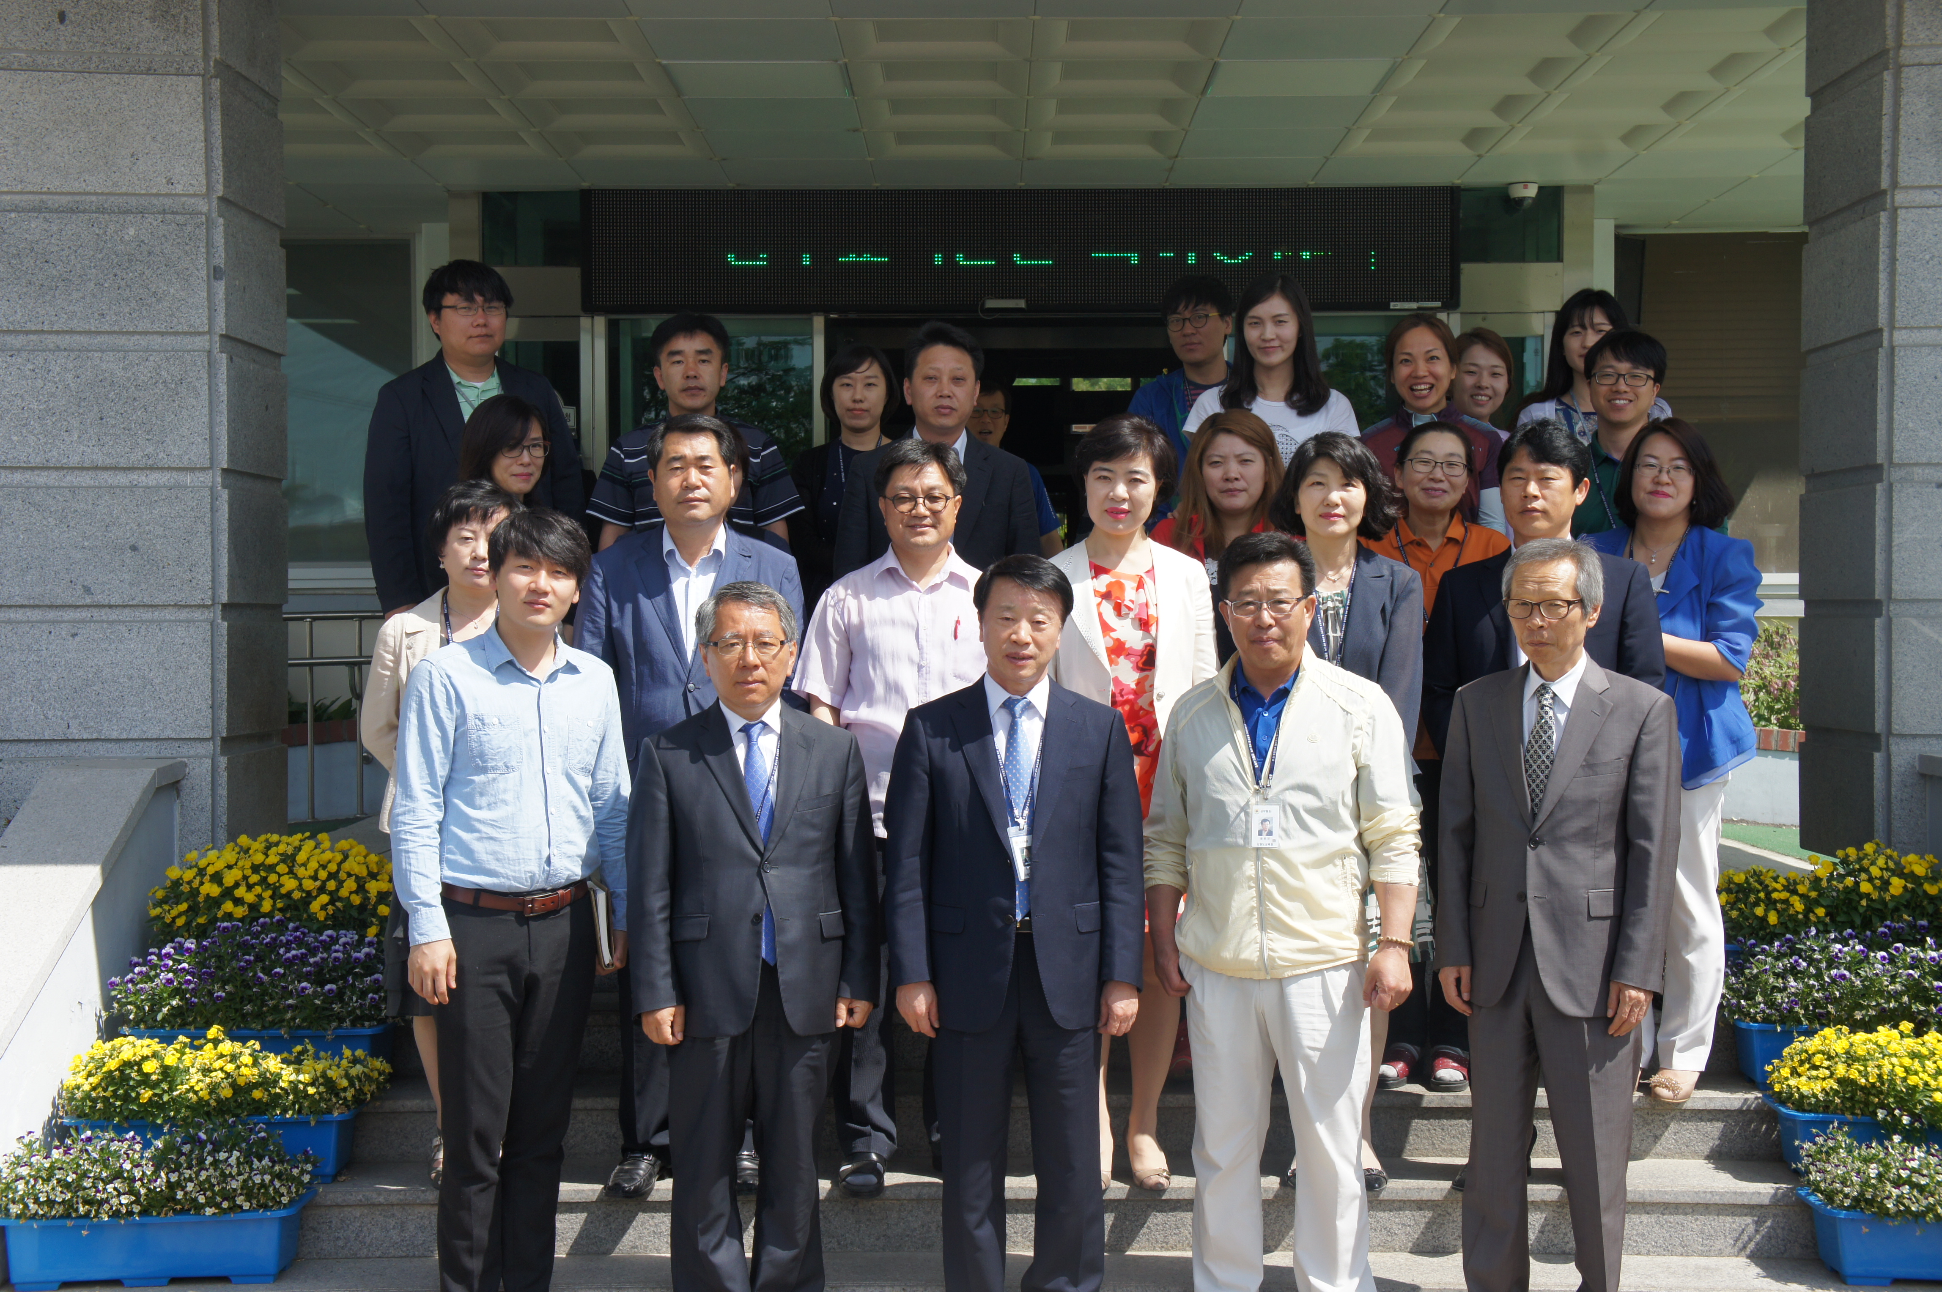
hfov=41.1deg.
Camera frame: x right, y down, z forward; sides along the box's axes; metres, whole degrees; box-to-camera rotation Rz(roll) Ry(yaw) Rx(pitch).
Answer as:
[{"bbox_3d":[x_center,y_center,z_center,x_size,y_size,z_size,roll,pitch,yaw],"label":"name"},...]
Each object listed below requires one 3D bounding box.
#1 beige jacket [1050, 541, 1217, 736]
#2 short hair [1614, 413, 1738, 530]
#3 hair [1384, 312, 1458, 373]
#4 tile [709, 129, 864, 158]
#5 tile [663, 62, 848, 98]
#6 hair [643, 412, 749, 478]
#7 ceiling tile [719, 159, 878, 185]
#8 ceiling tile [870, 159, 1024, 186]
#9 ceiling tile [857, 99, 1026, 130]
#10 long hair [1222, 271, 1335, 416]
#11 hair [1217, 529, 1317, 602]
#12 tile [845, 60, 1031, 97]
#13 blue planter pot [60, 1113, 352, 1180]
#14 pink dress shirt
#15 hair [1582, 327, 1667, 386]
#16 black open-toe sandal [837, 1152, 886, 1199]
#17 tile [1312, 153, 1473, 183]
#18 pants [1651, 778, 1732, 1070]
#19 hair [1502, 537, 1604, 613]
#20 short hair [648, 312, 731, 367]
[{"bbox_3d":[0.334,0.049,5.780,0.440,0.580,0.260,0,1,2],"label":"beige jacket"},{"bbox_3d":[1.656,-0.405,6.080,0.280,0.270,0.240,-2,0,9],"label":"short hair"},{"bbox_3d":[1.163,-0.768,6.680,0.190,0.190,0.220,0,1,9],"label":"hair"},{"bbox_3d":[-0.698,-1.917,9.844,0.600,0.030,0.600,0,1,0],"label":"tile"},{"bbox_3d":[-0.703,-1.899,8.606,0.600,0.030,0.600,0,1,0],"label":"tile"},{"bbox_3d":[-0.621,-0.442,5.820,0.205,0.165,0.210,0,1,-1],"label":"hair"},{"bbox_3d":[-0.695,-1.924,10.444,0.600,0.030,0.600,0,1,0],"label":"ceiling tile"},{"bbox_3d":[-0.092,-1.913,10.400,0.600,0.025,0.600,0,1,0],"label":"ceiling tile"},{"bbox_3d":[-0.101,-1.914,9.203,0.600,0.040,0.600,0,1,0],"label":"ceiling tile"},{"bbox_3d":[0.797,-0.785,6.750,0.280,0.385,0.230,0,1,7],"label":"long hair"},{"bbox_3d":[0.557,-0.141,4.870,0.185,0.150,0.205,0,1,6],"label":"hair"},{"bbox_3d":[-0.104,-1.912,8.641,0.600,0.050,0.600,0,1,0],"label":"tile"},{"bbox_3d":[-1.668,1.106,5.780,0.645,0.160,0.220,0,1,0],"label":"blue planter pot"},{"bbox_3d":[-0.121,0.102,5.890,0.550,0.680,0.290,0,1,0],"label":"pink dress shirt"},{"bbox_3d":[1.615,-0.703,6.400,0.205,0.170,0.210,-2,0,11],"label":"hair"},{"bbox_3d":[-0.230,1.144,5.770,0.105,0.105,0.280,0,1,6],"label":"black open-toe sandal"},{"bbox_3d":[1.697,-1.922,10.360,0.600,0.030,0.600,0,1,0],"label":"tile"},{"bbox_3d":[1.638,0.554,6.120,0.340,0.900,0.270,0,1,14],"label":"pants"},{"bbox_3d":[1.164,-0.129,5.170,0.195,0.175,0.220,1,1,31],"label":"hair"},{"bbox_3d":[-0.720,-0.768,6.620,0.200,0.165,0.220,0,1,-3],"label":"short hair"}]

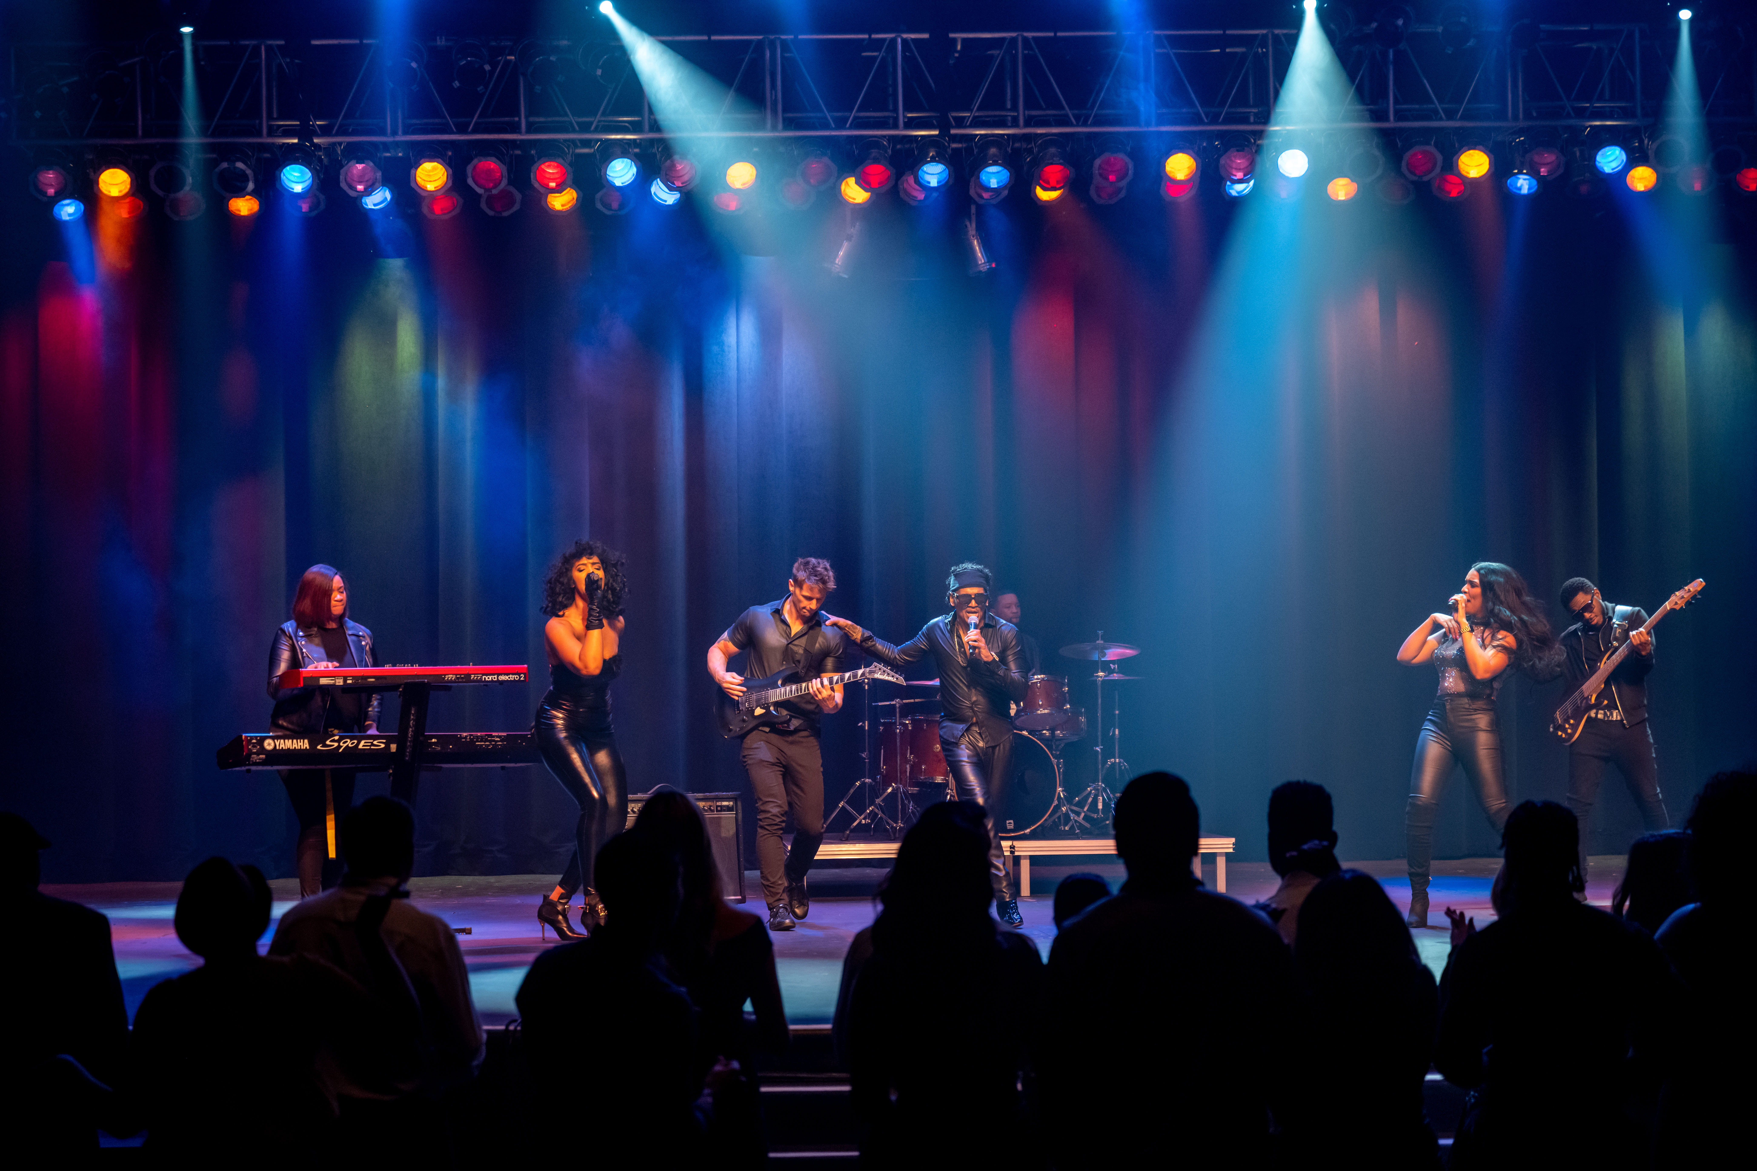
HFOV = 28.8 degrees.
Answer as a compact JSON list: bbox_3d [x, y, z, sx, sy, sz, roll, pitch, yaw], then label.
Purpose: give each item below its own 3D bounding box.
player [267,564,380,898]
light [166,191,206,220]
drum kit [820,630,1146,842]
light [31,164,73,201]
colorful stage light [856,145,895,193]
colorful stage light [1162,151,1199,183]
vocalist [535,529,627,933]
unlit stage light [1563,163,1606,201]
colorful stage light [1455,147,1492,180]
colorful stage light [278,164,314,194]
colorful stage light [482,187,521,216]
[{"bbox_3d":[-2.618,0.753,16.150,0.520,1.700,0.460,0,-2,-20],"label":"player"},{"bbox_3d":[-3.815,-2.132,18.846,0.220,0.220,0.250,0,40,0],"label":"light"},{"bbox_3d":[0.594,0.841,19.200,1.780,1.170,1.400,0,-2,0],"label":"drum kit"},{"bbox_3d":[-5.135,-2.569,21.294,0.250,0.250,0.290,0,36,-4],"label":"light"},{"bbox_3d":[-0.020,-2.631,21.341,0.260,0.270,0.340,-1,34,-2],"label":"colorful stage light"},{"bbox_3d":[1.573,-2.215,17.850,0.220,0.220,0.250,0,33,0],"label":"colorful stage light"},{"bbox_3d":[-1.357,0.705,15.600,0.410,1.820,0.420,1,-2,-28],"label":"vocalist"},{"bbox_3d":[4.258,-2.491,20.689,0.240,0.240,0.320,0,36,0],"label":"unlit stage light"},{"bbox_3d":[3.518,-2.565,20.287,0.240,0.240,0.320,0,38,0],"label":"colorful stage light"},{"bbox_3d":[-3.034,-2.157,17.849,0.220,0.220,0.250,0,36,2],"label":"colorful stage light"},{"bbox_3d":[-2.365,-2.490,21.478,0.250,0.290,0.250,0,-42,-3],"label":"colorful stage light"}]

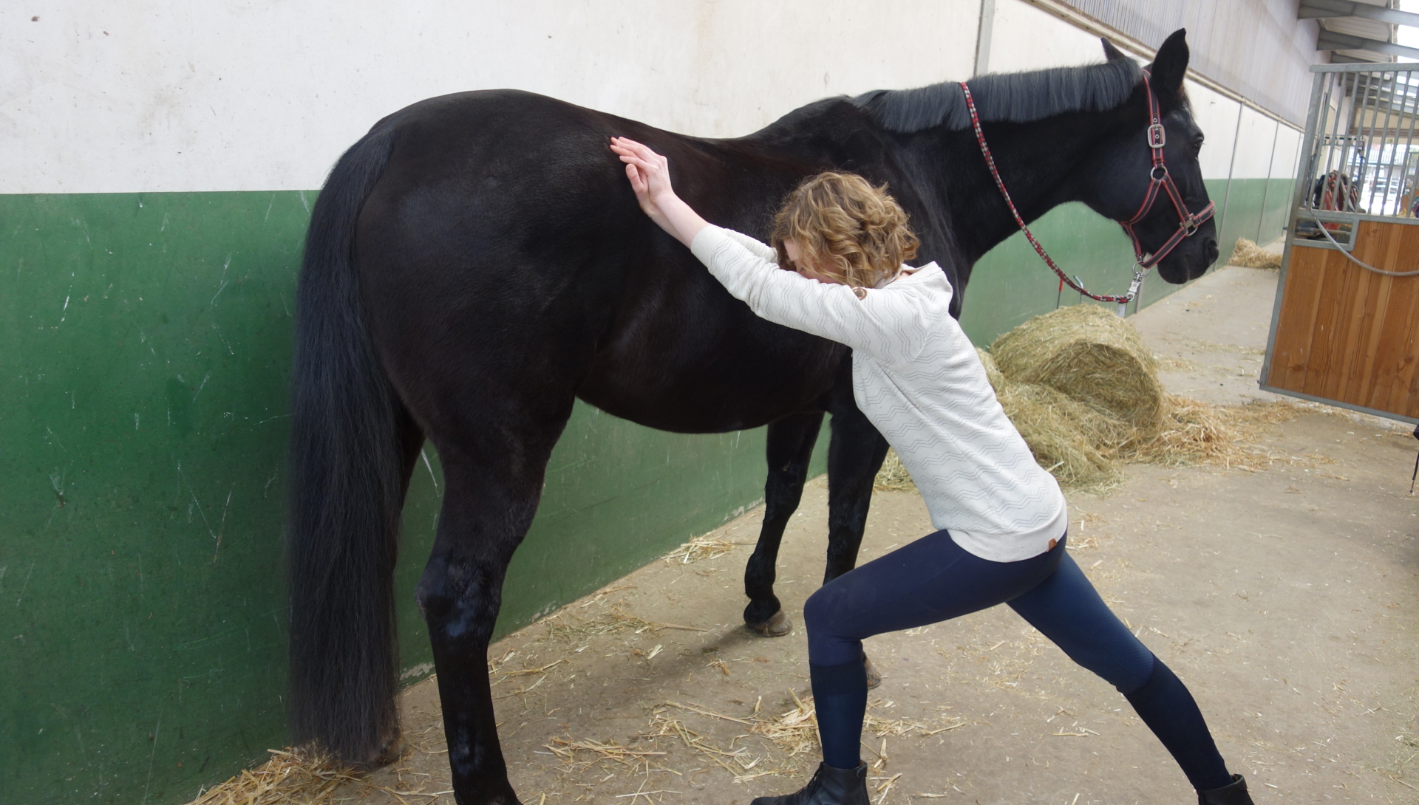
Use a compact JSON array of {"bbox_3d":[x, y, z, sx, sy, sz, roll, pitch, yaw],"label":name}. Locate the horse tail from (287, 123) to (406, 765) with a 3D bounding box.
[{"bbox_3d":[-0.720,0.122,2.153,0.215,1.280,0.200,-9,18,-40],"label":"horse tail"}]

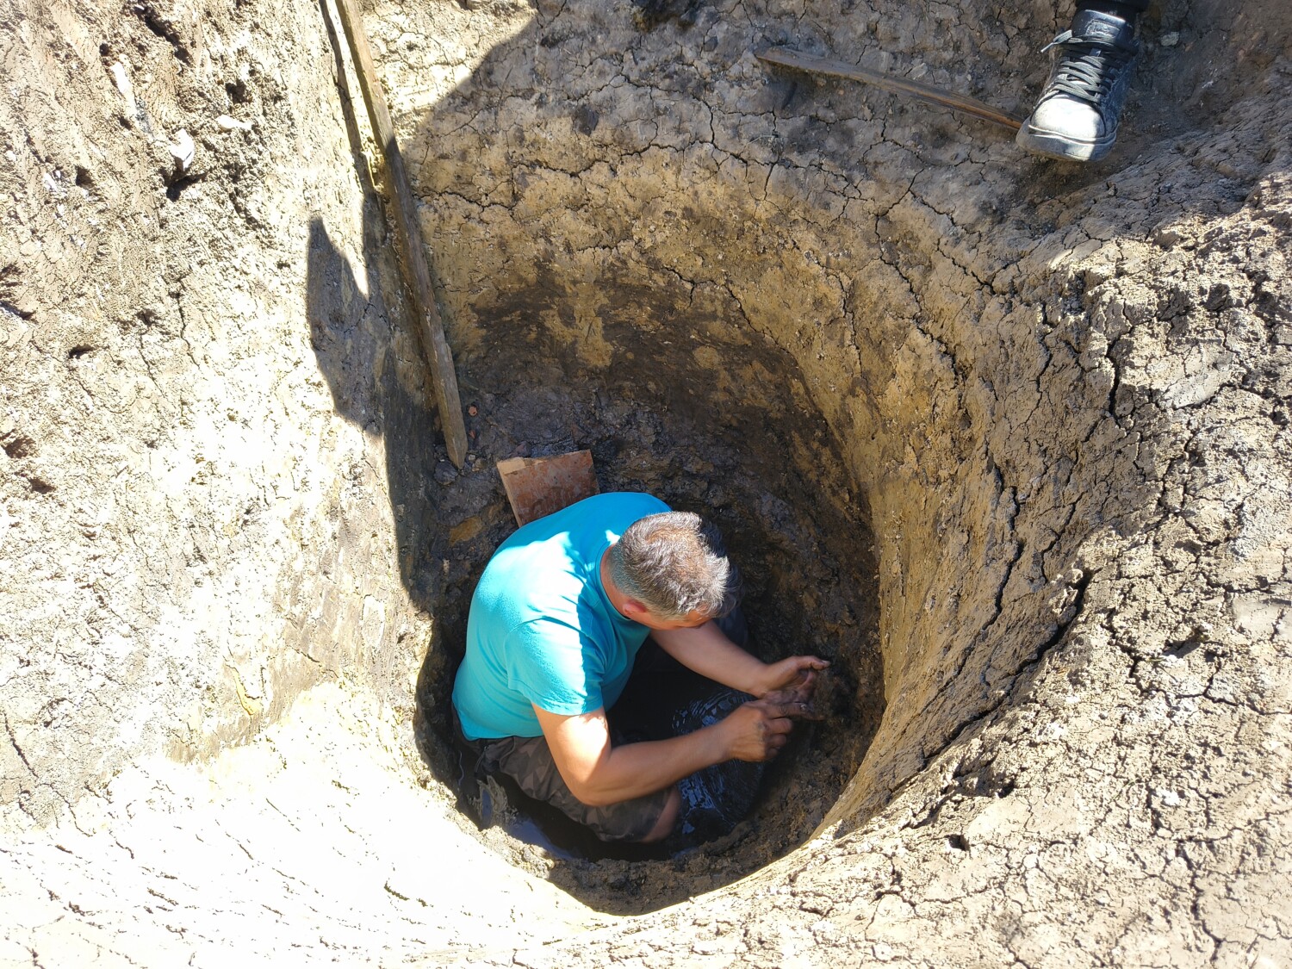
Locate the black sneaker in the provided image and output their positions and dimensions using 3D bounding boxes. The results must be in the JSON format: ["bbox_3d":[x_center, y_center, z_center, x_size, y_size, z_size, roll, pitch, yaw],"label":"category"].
[{"bbox_3d":[0.552,-0.521,1.131,0.107,0.118,0.290,18,50,14],"label":"black sneaker"}]

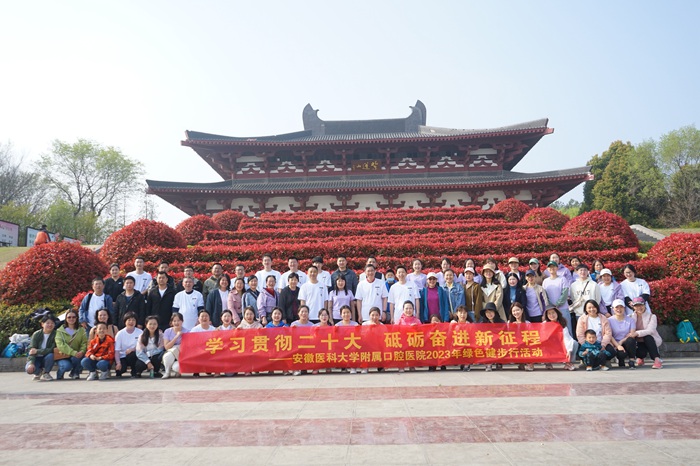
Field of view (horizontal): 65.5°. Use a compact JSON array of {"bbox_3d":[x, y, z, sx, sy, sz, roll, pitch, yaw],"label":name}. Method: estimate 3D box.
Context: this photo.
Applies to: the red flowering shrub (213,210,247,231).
[{"bbox_3d":[-6.875,-0.515,30.888,2.100,1.550,2.100,-2,-8,2],"label":"red flowering shrub"}]

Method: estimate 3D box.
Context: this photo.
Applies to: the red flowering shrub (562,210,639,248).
[{"bbox_3d":[8.858,0.072,19.074,2.700,1.750,2.700,-2,-8,2],"label":"red flowering shrub"}]

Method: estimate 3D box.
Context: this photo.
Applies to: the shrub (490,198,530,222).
[{"bbox_3d":[9.129,-1.130,30.581,2.300,1.650,2.300,-2,-8,2],"label":"shrub"}]

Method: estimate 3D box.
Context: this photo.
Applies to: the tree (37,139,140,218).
[{"bbox_3d":[-21.529,-3.709,44.403,8.500,8.300,8.000,-2,-8,2],"label":"tree"}]

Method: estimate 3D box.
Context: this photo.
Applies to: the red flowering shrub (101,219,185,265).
[{"bbox_3d":[-7.171,0.409,18.867,2.950,1.850,2.900,-2,-8,2],"label":"red flowering shrub"}]

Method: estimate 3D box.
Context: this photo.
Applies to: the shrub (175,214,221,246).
[{"bbox_3d":[-6.974,-0.040,25.081,2.200,1.650,2.200,-2,-8,2],"label":"shrub"}]

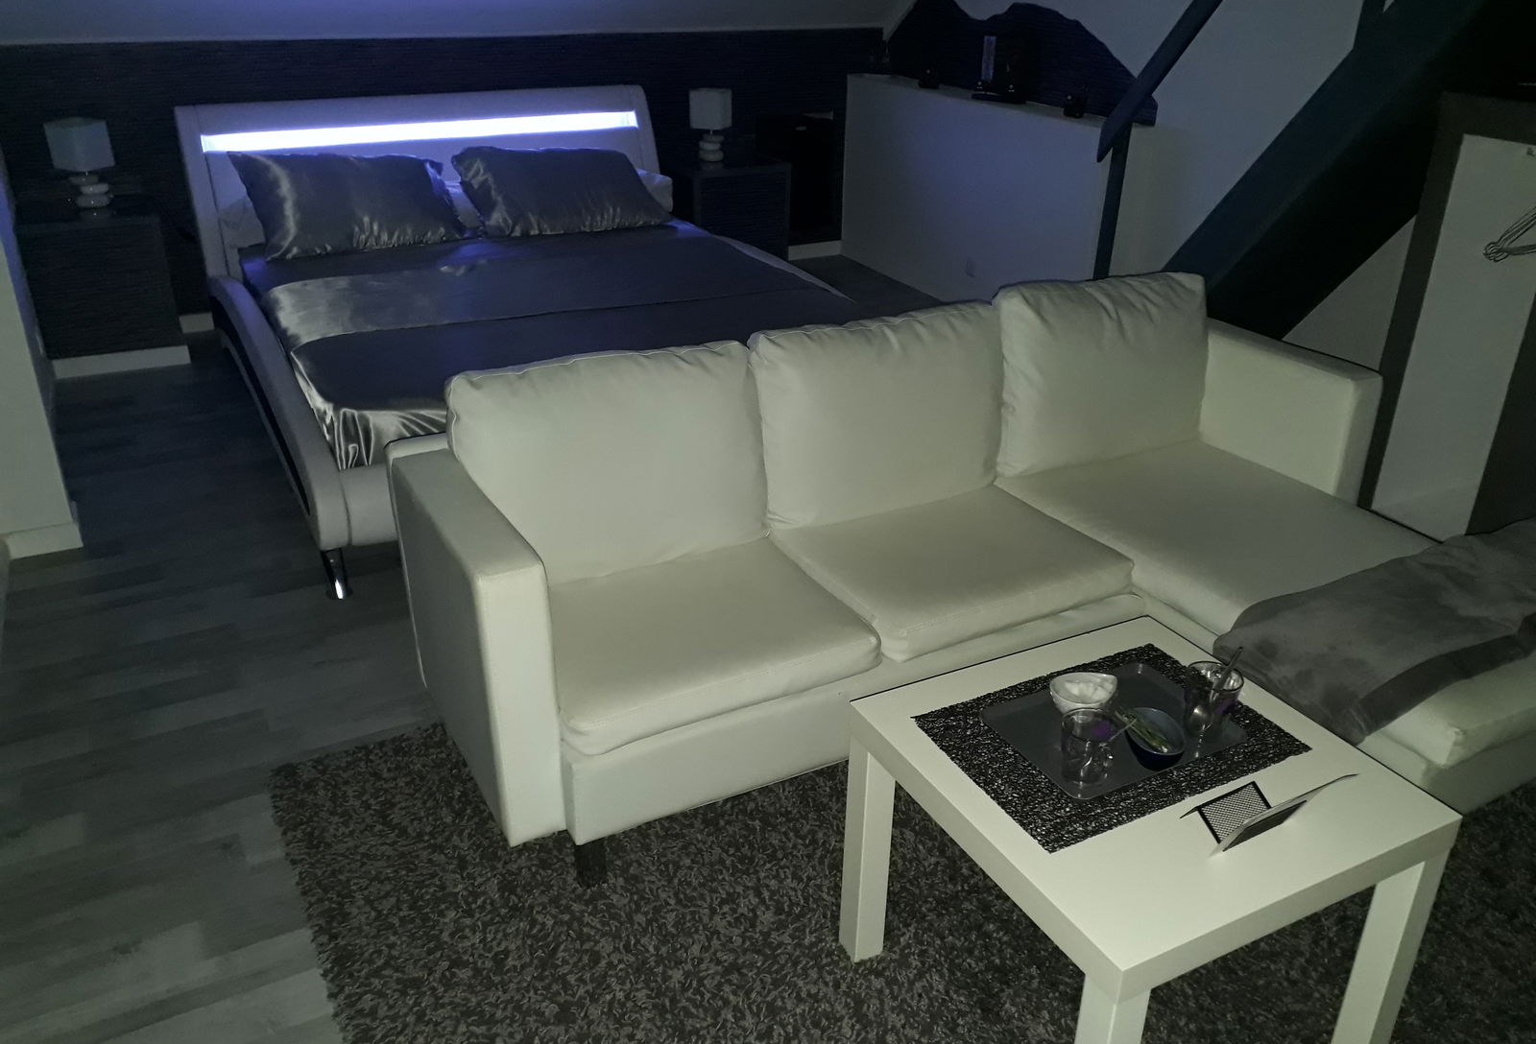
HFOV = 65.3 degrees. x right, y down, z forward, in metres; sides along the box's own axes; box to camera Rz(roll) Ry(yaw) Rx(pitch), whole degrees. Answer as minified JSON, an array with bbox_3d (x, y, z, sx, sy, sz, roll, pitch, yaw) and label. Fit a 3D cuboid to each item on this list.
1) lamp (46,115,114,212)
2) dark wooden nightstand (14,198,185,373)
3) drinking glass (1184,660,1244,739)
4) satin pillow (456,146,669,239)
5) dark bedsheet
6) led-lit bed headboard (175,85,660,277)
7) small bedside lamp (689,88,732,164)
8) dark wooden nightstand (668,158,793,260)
[{"bbox_3d":[-2.442,-1.277,4.291,0.147,0.302,0.147,12,28,23],"label":"lamp"},{"bbox_3d":[-2.466,-0.878,4.440,0.467,0.544,0.440,-12,28,-24],"label":"dark wooden nightstand"},{"bbox_3d":[0.597,0.243,1.619,0.077,0.086,0.077,0,26,0],"label":"drinking glass"},{"bbox_3d":[-0.804,-1.290,4.644,0.680,0.160,0.420,-12,73,-24],"label":"satin pillow"},{"bbox_3d":[-0.754,-0.697,3.880,1.630,0.190,1.950,-12,28,-24],"label":"dark bedsheet"},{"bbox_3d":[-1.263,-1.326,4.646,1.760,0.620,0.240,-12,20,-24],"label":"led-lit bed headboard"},{"bbox_3d":[-0.246,-1.767,5.349,0.147,0.302,0.147,12,28,23],"label":"small bedside lamp"},{"bbox_3d":[-0.205,-1.374,5.508,0.475,0.546,0.430,-12,28,-24],"label":"dark wooden nightstand"}]

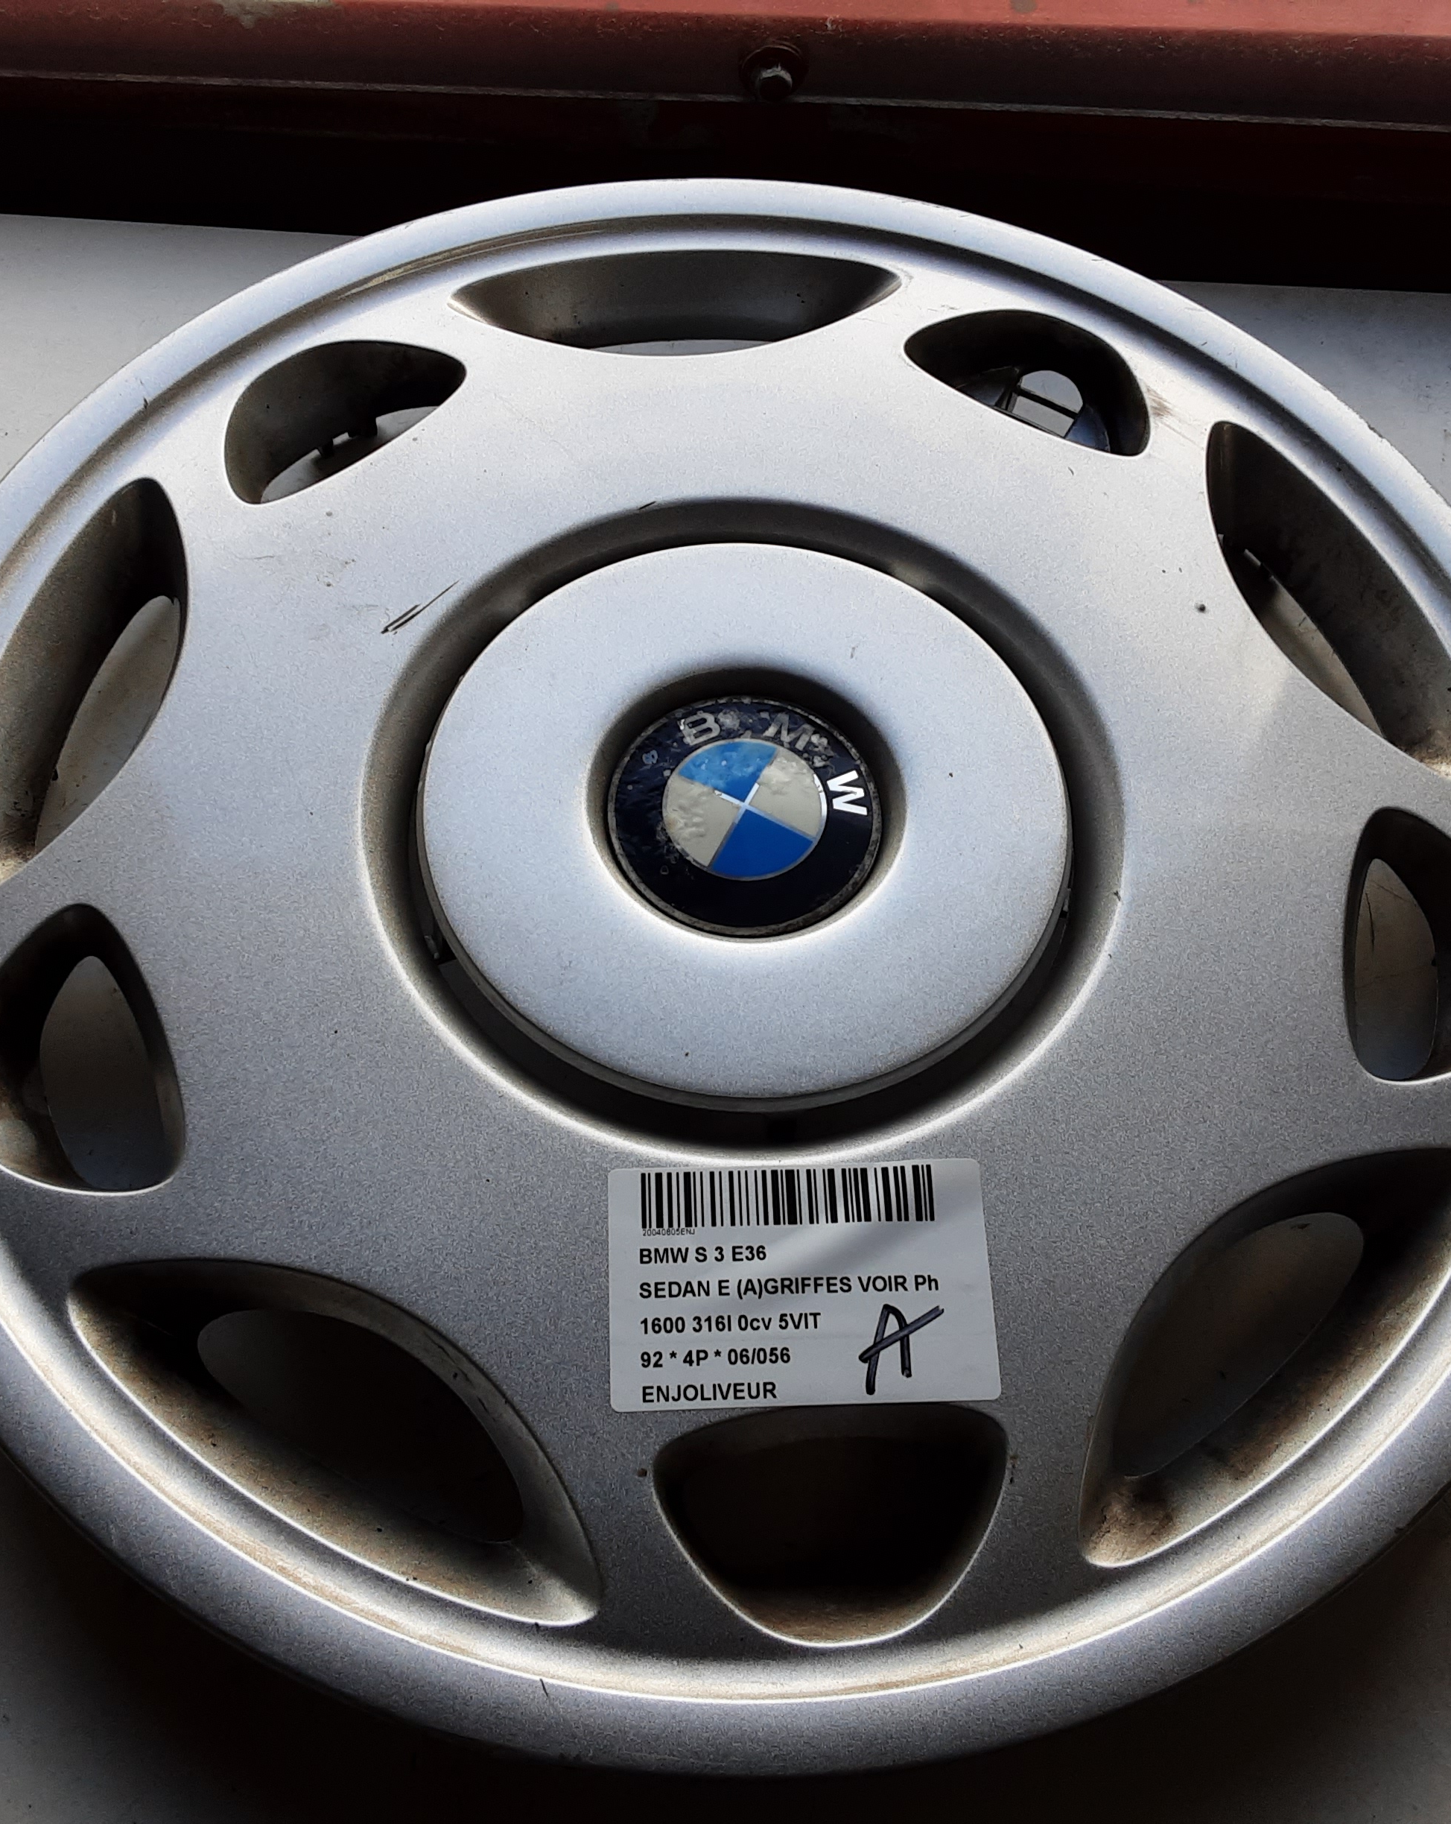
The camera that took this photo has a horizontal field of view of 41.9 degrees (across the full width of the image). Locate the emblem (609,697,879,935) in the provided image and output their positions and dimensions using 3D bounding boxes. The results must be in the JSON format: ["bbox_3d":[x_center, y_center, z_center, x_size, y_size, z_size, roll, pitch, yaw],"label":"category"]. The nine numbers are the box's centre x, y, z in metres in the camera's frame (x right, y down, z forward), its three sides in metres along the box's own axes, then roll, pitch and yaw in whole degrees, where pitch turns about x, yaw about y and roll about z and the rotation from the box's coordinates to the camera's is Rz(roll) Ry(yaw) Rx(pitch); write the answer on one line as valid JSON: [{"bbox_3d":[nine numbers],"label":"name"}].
[{"bbox_3d":[0.004,-0.022,0.432,0.062,0.004,0.062,24,63,10],"label":"emblem"}]

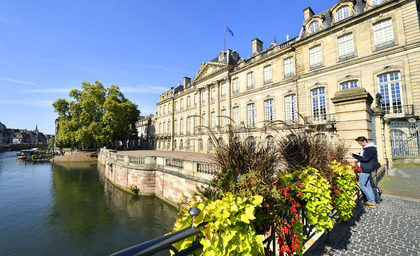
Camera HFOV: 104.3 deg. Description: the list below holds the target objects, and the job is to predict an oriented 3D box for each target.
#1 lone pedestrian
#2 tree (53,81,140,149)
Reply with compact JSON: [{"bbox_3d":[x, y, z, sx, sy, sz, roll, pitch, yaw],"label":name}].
[{"bbox_3d":[3.919,1.092,4.122,0.500,1.700,0.500,-5,-7,40],"label":"lone pedestrian"},{"bbox_3d":[-41.411,-3.927,63.268,26.000,26.000,22.000,4,-7,-33],"label":"tree"}]

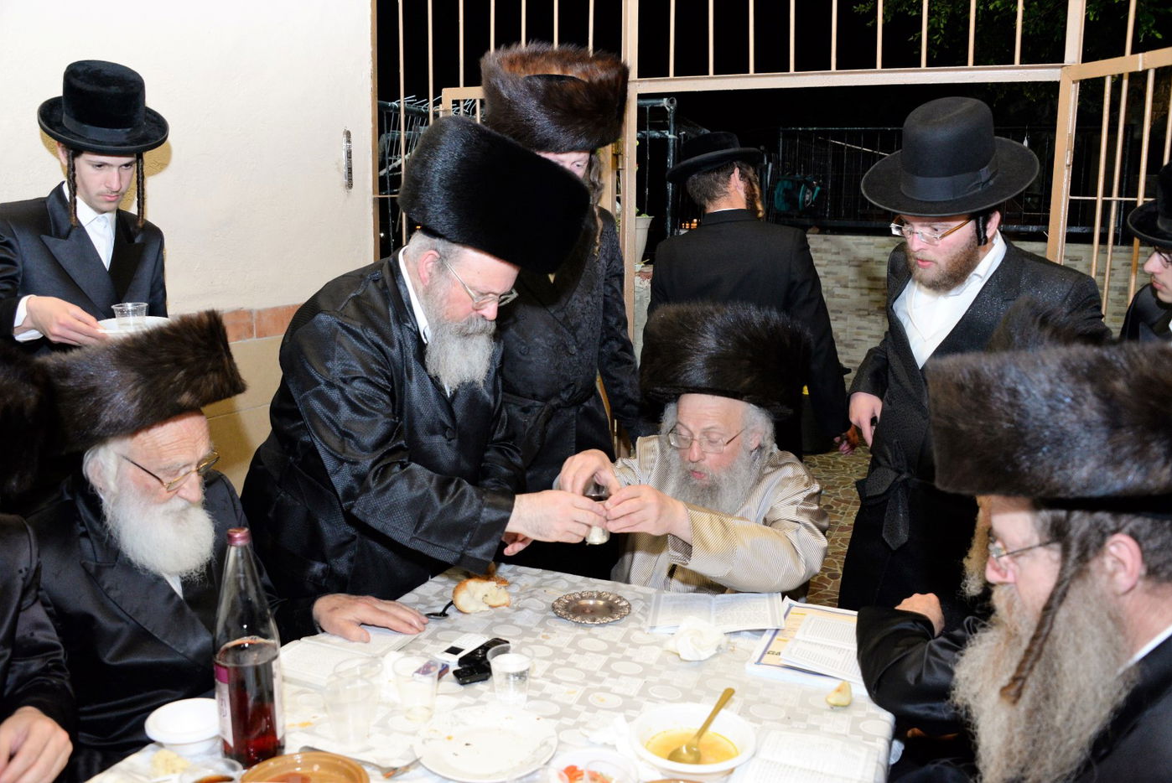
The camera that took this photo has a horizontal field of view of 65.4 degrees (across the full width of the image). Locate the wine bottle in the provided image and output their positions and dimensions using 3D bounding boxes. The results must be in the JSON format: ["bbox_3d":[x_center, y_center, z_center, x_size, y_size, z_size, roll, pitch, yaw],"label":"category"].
[{"bbox_3d":[-0.444,0.325,1.176,0.083,0.305,0.083,-4,11,-21],"label":"wine bottle"}]

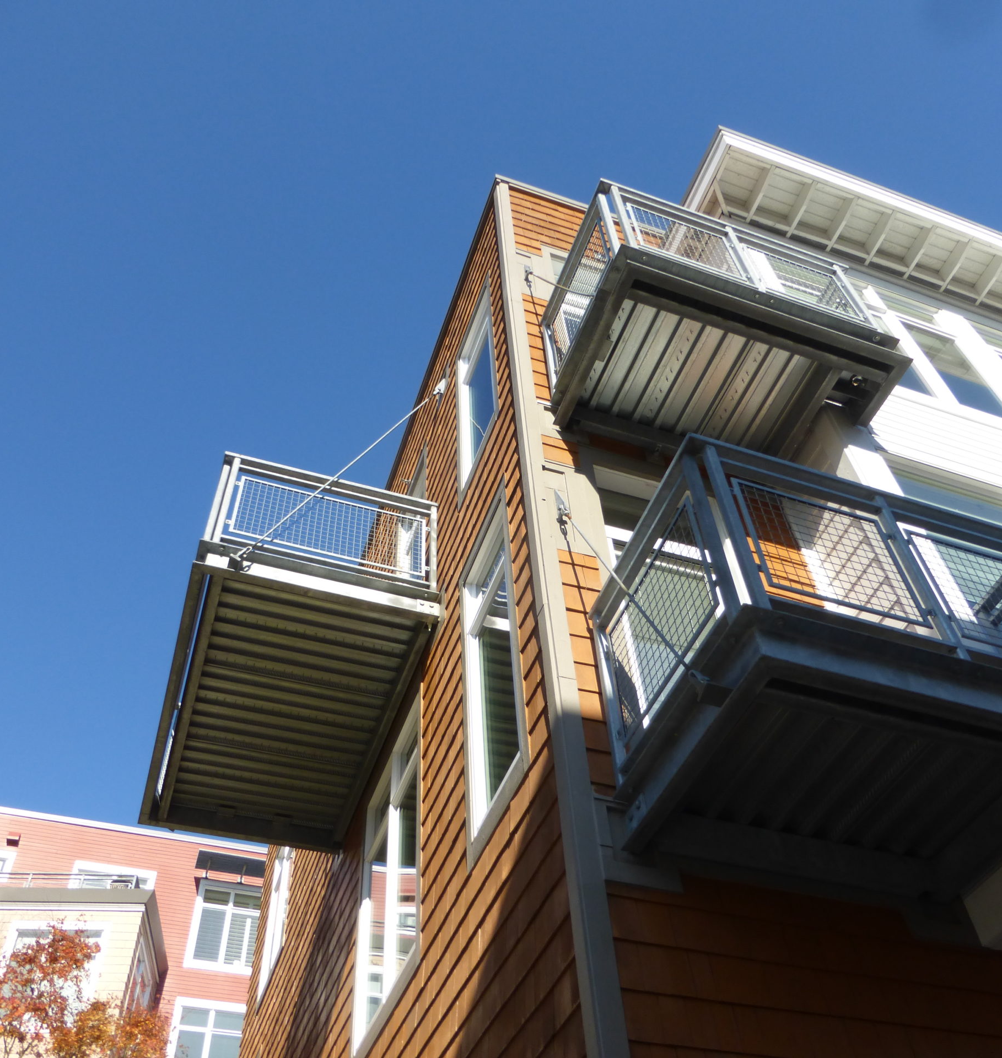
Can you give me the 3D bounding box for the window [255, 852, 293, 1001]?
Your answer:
[{"bbox_3d":[-2.843,4.704,12.617,0.122,2.193,1.550,14,-53,-14],"label":"window"}]

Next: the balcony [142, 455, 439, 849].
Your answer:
[{"bbox_3d":[-1.846,1.196,8.427,1.798,1.331,3.185,14,-53,-14],"label":"balcony"}]

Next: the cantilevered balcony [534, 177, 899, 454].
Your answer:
[{"bbox_3d":[1.401,-1.263,6.603,1.924,1.331,1.172,14,-53,-14],"label":"cantilevered balcony"}]

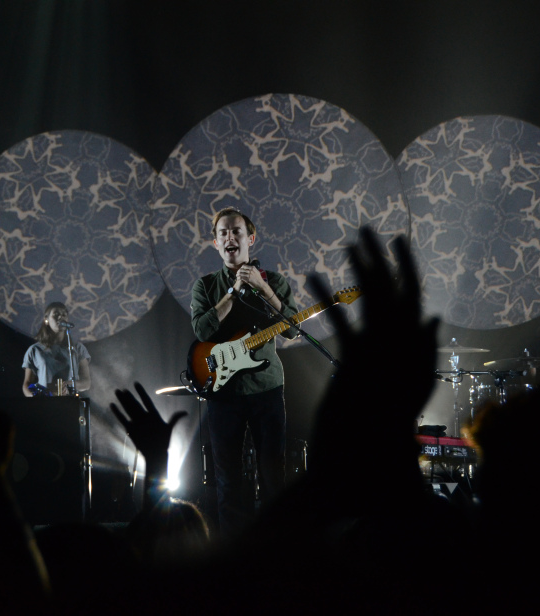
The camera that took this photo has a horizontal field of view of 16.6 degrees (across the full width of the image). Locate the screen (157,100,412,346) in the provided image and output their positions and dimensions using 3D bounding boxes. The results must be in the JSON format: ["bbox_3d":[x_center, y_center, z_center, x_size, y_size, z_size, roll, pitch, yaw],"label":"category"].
[{"bbox_3d":[0.089,-0.736,15.800,2.200,2.200,0.070,-2,-4,0],"label":"screen"}]

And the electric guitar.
[{"bbox_3d":[0.034,0.107,8.450,0.980,0.325,0.080,-27,-31,6],"label":"electric guitar"}]

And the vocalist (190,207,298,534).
[{"bbox_3d":[-0.119,0.439,8.590,0.520,1.810,0.450,-2,-4,6],"label":"vocalist"}]

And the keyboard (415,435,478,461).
[{"bbox_3d":[1.071,0.893,11.800,0.330,0.125,1.200,0,-4,-30],"label":"keyboard"}]

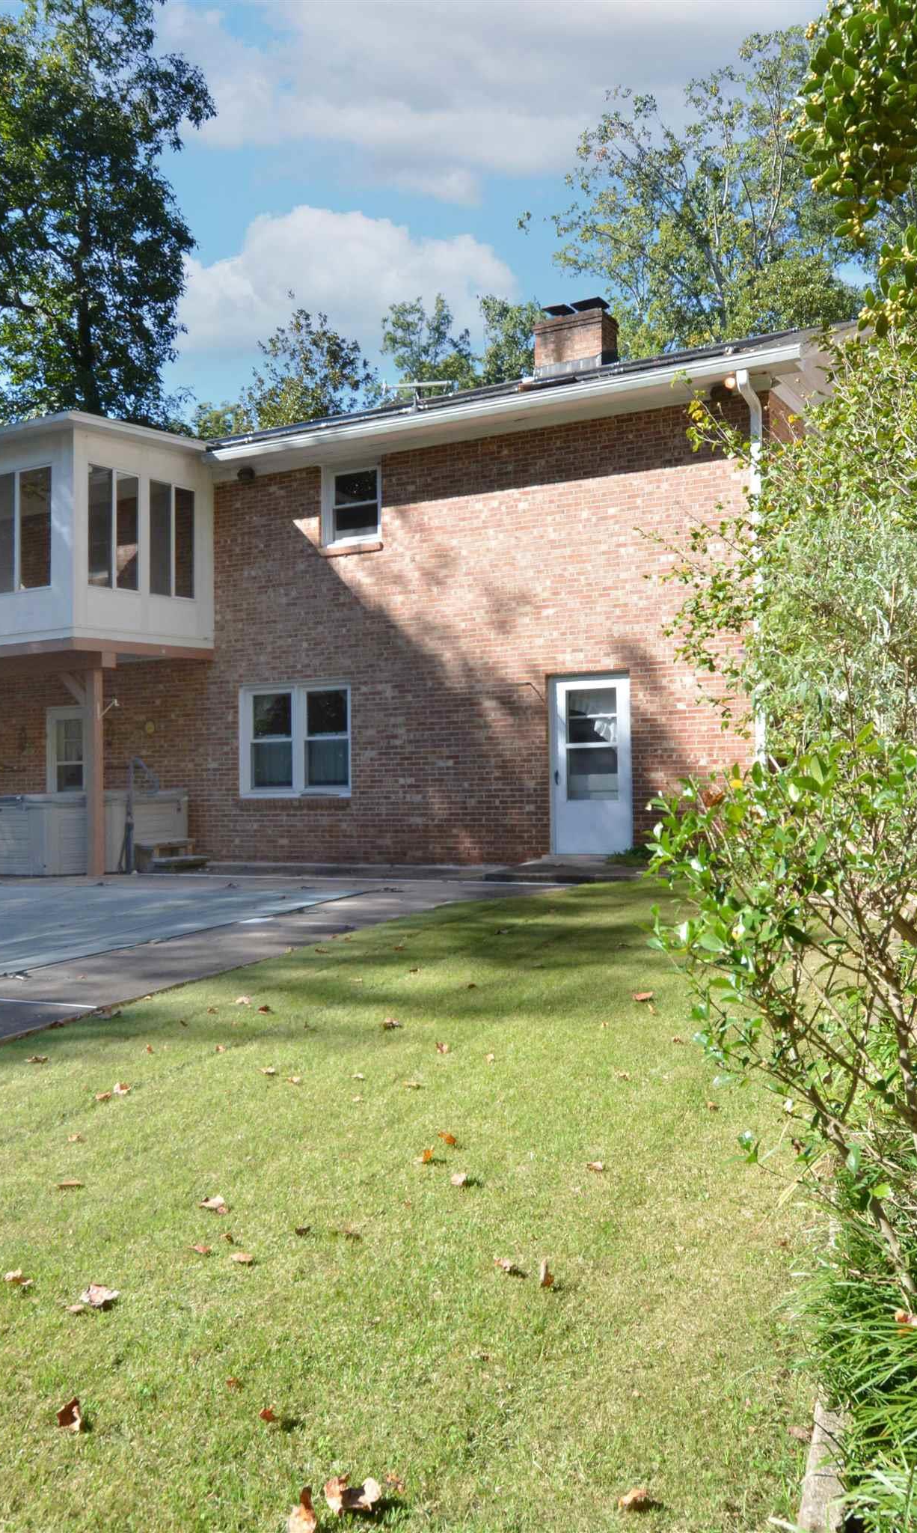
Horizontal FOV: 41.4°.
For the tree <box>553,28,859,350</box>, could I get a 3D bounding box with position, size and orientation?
[{"bbox_3d":[6.836,-10.081,30.997,8.500,17.581,8.500,-1,0,13],"label":"tree"}]

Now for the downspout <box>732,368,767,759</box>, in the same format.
[{"bbox_3d":[3.101,-1.594,12.705,0.150,5.030,0.470,-1,0,30],"label":"downspout"}]

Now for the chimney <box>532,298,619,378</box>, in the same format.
[{"bbox_3d":[1.722,-6.203,17.699,1.145,1.095,0.630,-1,0,30],"label":"chimney"}]

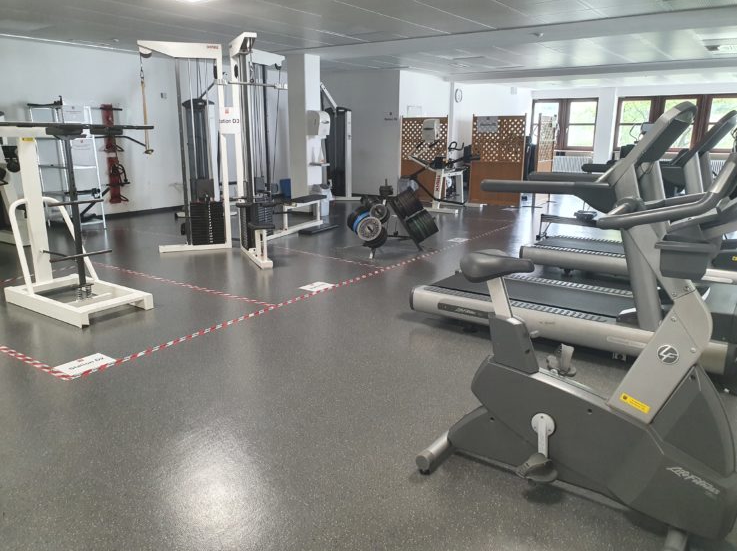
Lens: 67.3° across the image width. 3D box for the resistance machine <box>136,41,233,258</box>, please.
[{"bbox_3d":[-2.204,-1.514,6.752,0.940,2.450,0.420,-5,15,-20],"label":"resistance machine"}]

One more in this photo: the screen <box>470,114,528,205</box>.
[{"bbox_3d":[2.762,-2.467,11.853,1.180,1.880,0.080,10,17,33],"label":"screen"}]

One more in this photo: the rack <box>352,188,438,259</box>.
[{"bbox_3d":[0.297,-0.723,6.920,1.080,0.860,1.150,-1,14,-5],"label":"rack"}]

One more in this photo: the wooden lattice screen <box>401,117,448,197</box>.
[{"bbox_3d":[1.272,-2.605,12.372,1.180,1.880,0.080,10,17,33],"label":"wooden lattice screen"}]

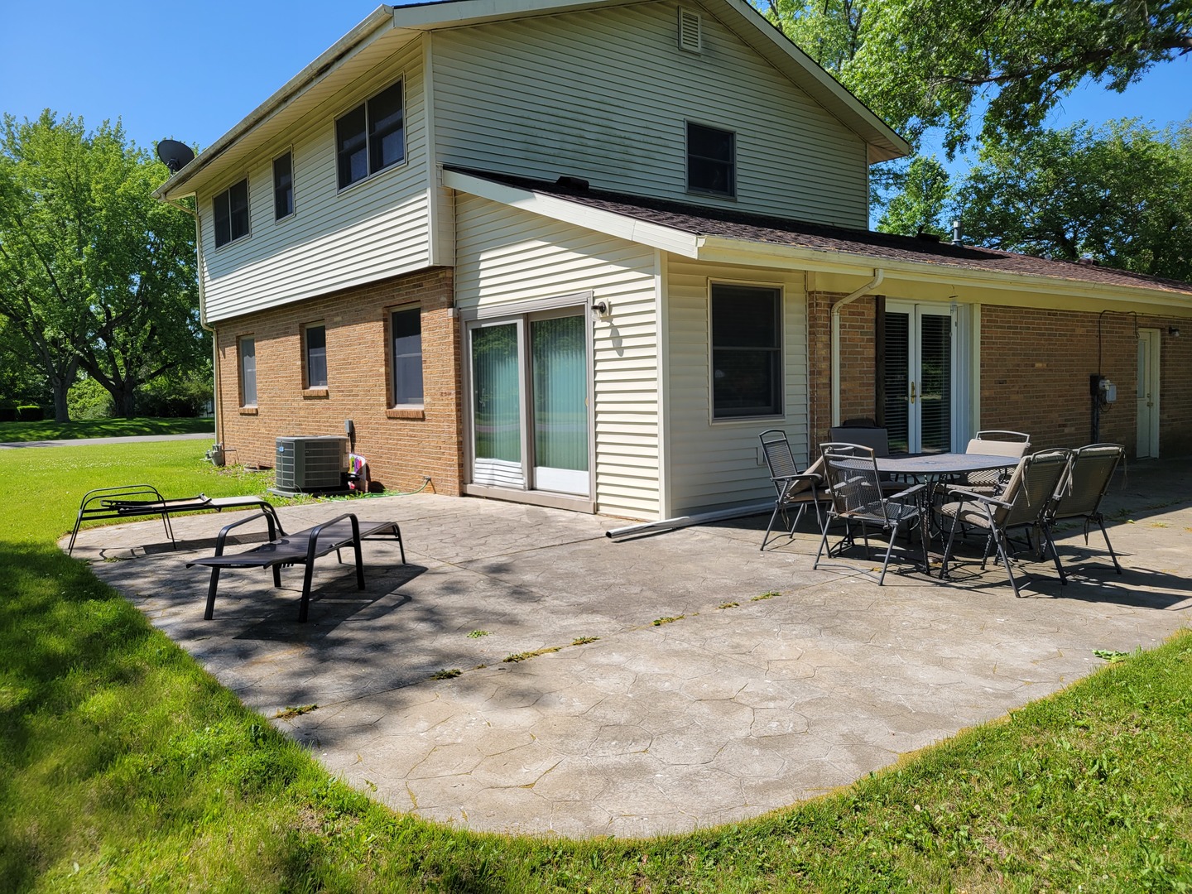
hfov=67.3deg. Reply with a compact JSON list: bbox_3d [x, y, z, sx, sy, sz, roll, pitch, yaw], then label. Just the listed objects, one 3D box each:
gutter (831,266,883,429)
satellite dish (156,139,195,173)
[{"bbox_3d":[2.614,-0.596,8.983,0.100,2.280,0.550,-4,5,-38],"label":"gutter"},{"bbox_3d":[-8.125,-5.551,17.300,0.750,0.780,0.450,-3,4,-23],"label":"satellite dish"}]

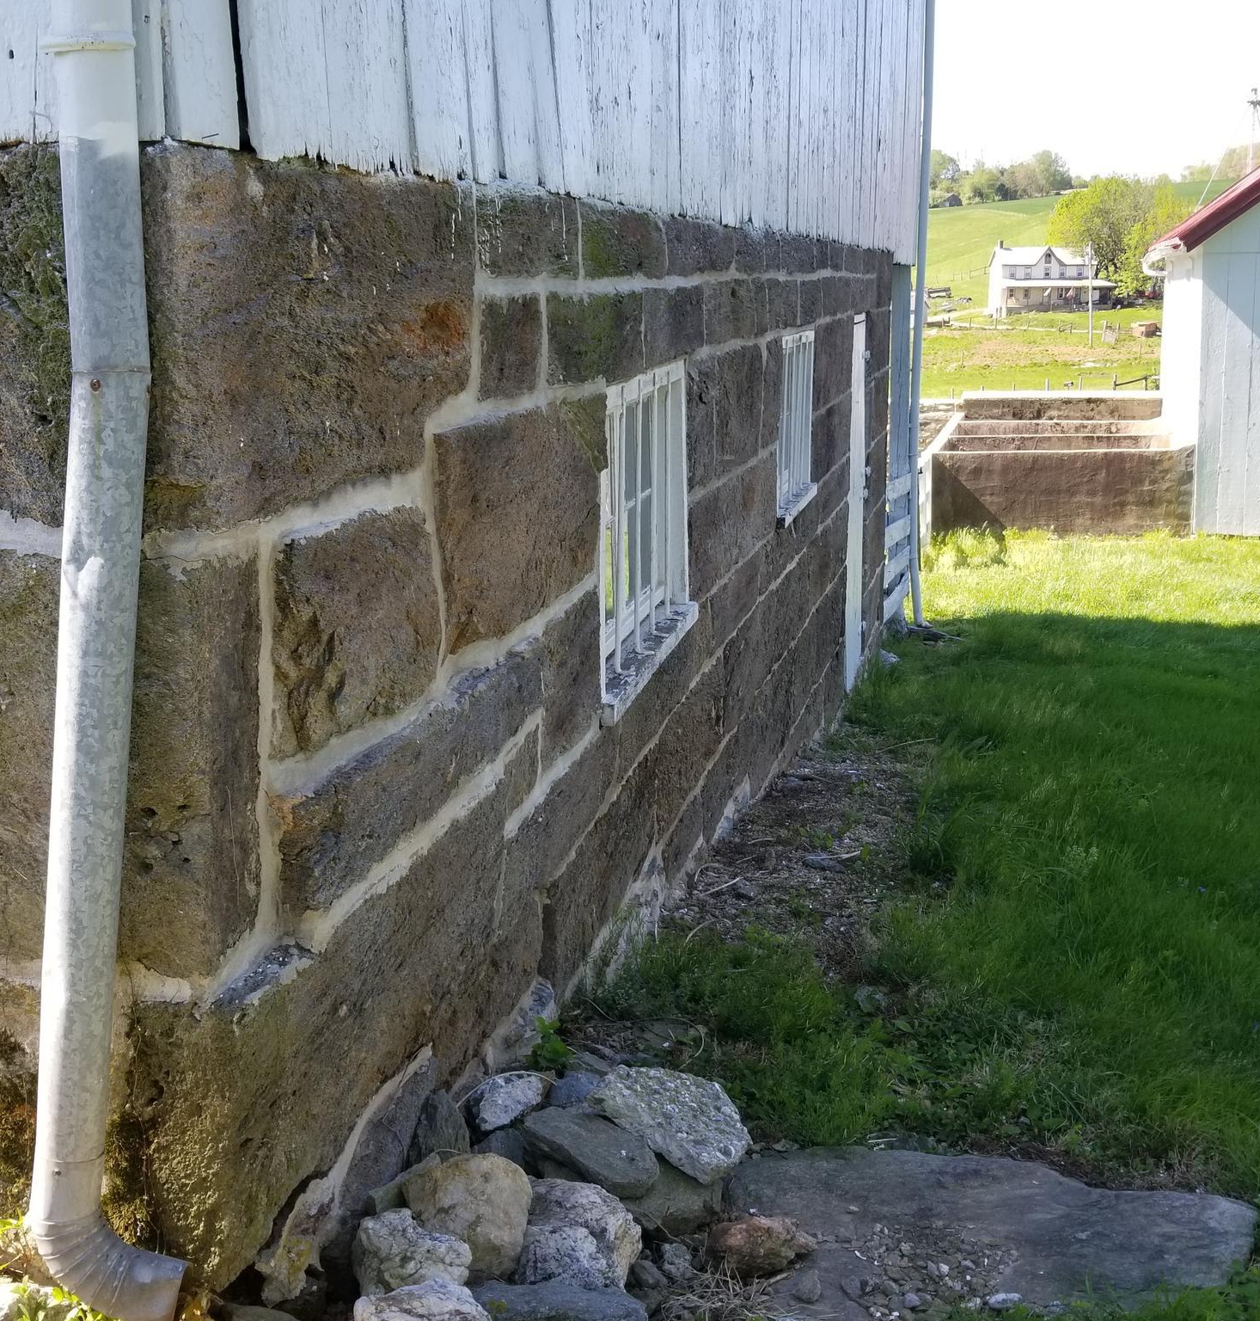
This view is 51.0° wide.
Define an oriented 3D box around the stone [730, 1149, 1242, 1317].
[{"bbox_3d":[0.577,0.921,2.075,0.850,0.080,0.430,-1,15,2],"label":"stone"}]

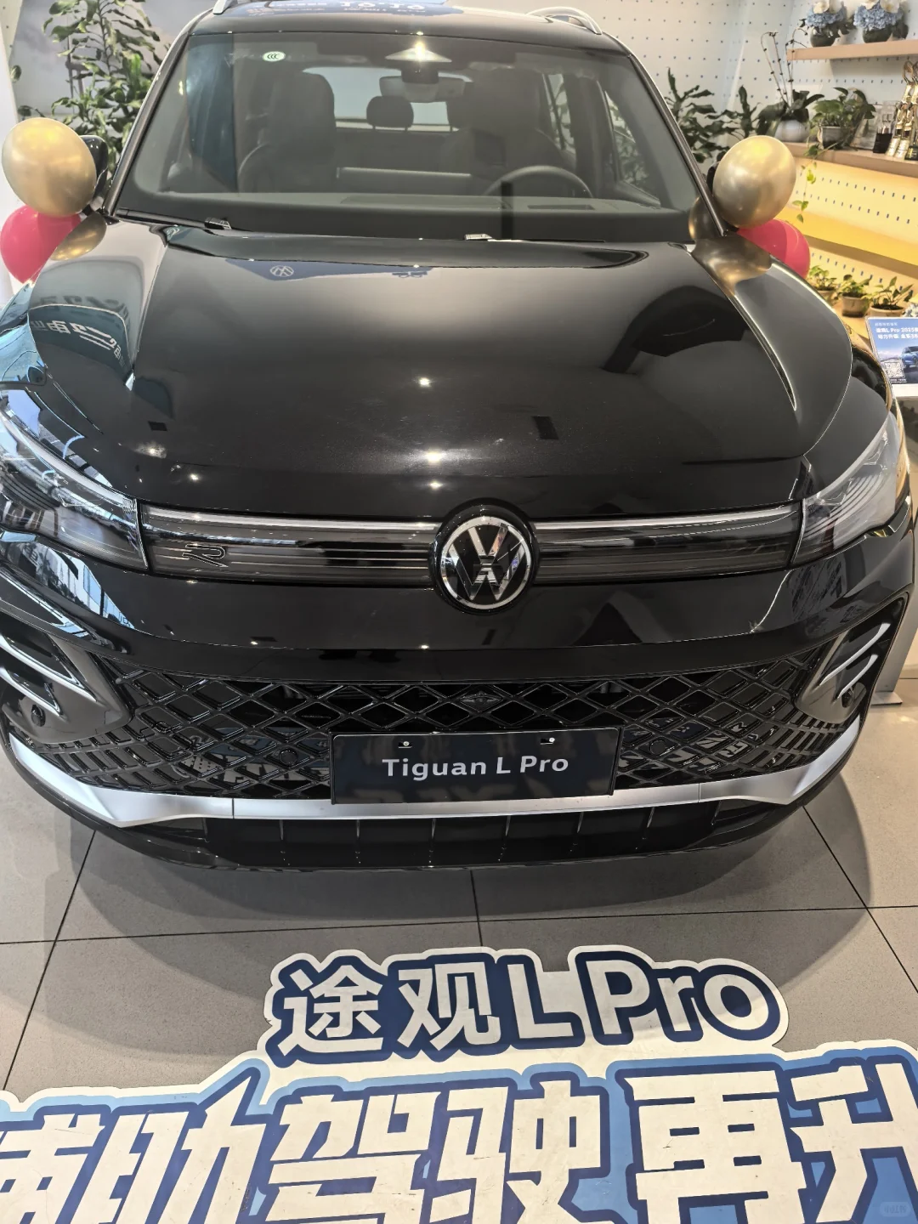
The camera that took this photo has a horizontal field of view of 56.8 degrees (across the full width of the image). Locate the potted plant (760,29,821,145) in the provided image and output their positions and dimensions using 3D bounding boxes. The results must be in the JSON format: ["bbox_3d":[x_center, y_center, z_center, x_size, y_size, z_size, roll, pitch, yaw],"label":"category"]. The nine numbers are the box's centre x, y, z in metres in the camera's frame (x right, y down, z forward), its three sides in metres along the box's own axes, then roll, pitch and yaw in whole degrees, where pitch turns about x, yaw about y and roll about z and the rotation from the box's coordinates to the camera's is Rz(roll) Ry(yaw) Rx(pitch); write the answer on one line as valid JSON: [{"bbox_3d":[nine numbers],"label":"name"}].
[{"bbox_3d":[1.787,-2.832,4.578,0.345,0.500,0.280,-1,31,-6],"label":"potted plant"}]

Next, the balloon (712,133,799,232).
[{"bbox_3d":[0.872,-1.265,2.500,0.250,0.270,0.250,-1,31,-6],"label":"balloon"}]

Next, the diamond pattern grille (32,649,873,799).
[{"bbox_3d":[0.019,0.164,1.399,1.500,0.240,0.210,-1,31,-6],"label":"diamond pattern grille"}]

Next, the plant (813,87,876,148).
[{"bbox_3d":[1.916,-2.469,4.235,0.311,0.245,0.260,-1,31,-6],"label":"plant"}]

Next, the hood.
[{"bbox_3d":[-0.012,-0.513,1.593,1.570,0.240,1.160,-1,31,-6],"label":"hood"}]

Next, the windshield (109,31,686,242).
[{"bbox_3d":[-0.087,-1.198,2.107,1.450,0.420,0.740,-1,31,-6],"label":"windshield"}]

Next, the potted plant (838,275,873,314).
[{"bbox_3d":[1.825,-1.461,3.906,0.158,0.179,0.160,-1,31,-6],"label":"potted plant"}]

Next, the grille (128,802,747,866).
[{"bbox_3d":[0.009,0.366,1.475,1.100,0.140,0.120,-1,31,-6],"label":"grille"}]

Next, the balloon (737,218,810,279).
[{"bbox_3d":[0.963,-1.102,2.633,0.240,0.250,0.240,-1,31,-6],"label":"balloon"}]

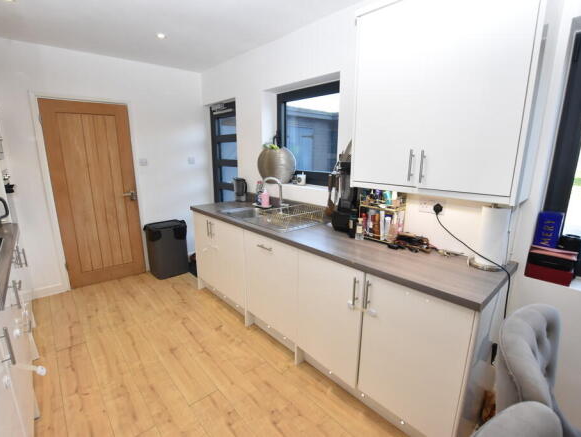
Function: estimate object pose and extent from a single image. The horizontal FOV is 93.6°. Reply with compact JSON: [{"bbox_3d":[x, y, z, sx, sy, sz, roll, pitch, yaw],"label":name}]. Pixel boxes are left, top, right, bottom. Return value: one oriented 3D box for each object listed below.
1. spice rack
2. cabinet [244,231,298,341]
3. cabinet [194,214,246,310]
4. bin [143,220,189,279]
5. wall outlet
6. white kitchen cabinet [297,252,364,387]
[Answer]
[{"bbox_3d":[0.638,-0.017,1.870,0.162,0.325,0.273,-11,17,-42],"label":"spice rack"},{"bbox_3d":[0.050,0.466,2.277,0.586,0.740,0.611,-11,17,-42],"label":"cabinet"},{"bbox_3d":[-0.482,0.335,2.832,0.586,0.740,0.919,-11,17,-42],"label":"cabinet"},{"bbox_3d":[-1.555,0.391,3.428,0.414,0.626,0.353,-11,17,-42],"label":"bin"},{"bbox_3d":[0.879,-0.068,1.708,0.022,0.083,0.154,-11,17,-42],"label":"wall outlet"},{"bbox_3d":[0.431,0.560,1.880,0.586,0.740,0.494,-11,17,-42],"label":"white kitchen cabinet"}]

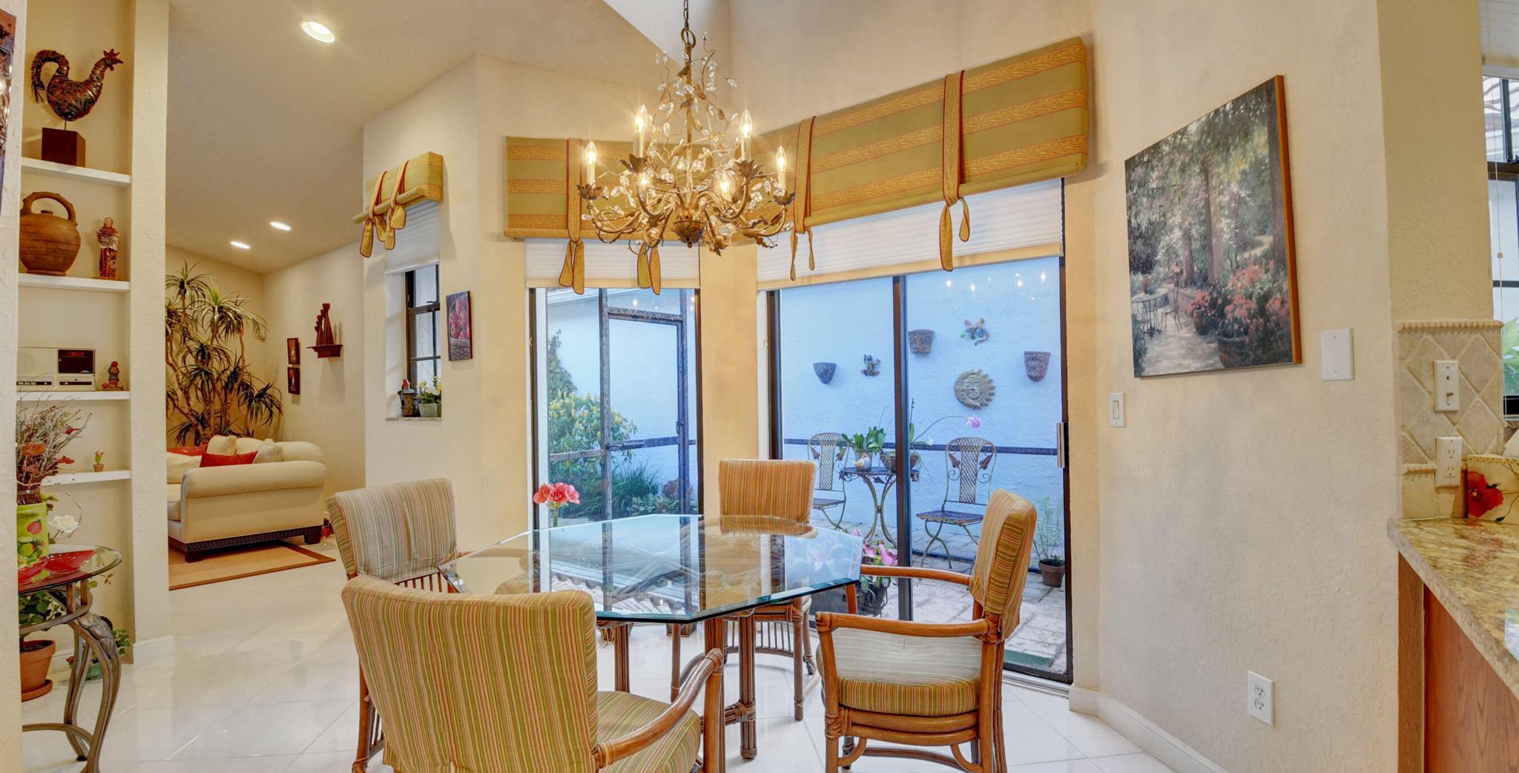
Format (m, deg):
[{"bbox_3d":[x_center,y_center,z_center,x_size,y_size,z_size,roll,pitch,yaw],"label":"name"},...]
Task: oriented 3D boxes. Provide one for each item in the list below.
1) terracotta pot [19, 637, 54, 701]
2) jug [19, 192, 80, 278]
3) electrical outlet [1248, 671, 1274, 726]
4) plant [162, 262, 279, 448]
[{"bbox_3d":[-3.161,1.225,2.725,0.220,0.200,0.220,-1,-1,39],"label":"terracotta pot"},{"bbox_3d":[-3.214,-0.693,2.860,0.200,0.385,0.205,-2,-2,43],"label":"jug"},{"bbox_3d":[1.355,0.848,1.710,0.009,0.122,0.077,-1,-1,-8],"label":"electrical outlet"},{"bbox_3d":[-6.000,0.034,6.981,1.250,2.780,1.250,-1,-1,37],"label":"plant"}]

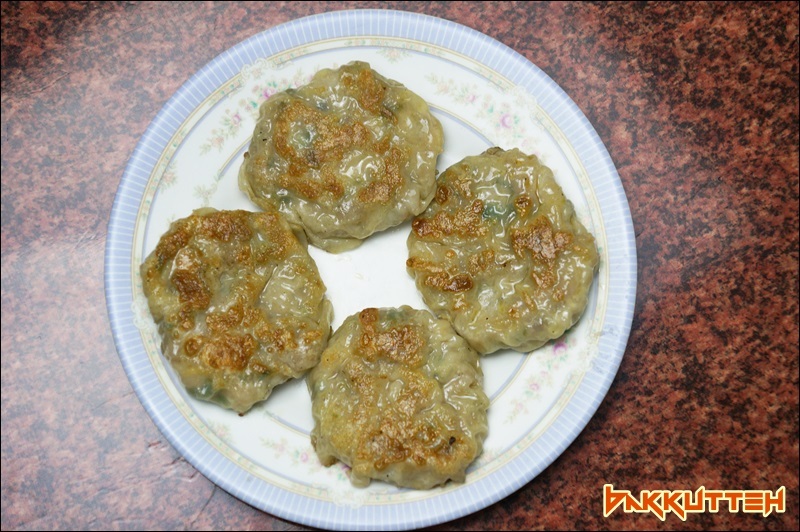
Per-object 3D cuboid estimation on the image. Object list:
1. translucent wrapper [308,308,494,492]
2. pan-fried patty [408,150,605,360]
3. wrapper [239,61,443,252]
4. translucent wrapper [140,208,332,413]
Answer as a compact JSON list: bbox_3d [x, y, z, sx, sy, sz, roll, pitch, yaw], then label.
[{"bbox_3d":[-0.001,0.060,0.915,0.082,0.021,0.083,0,80,0],"label":"translucent wrapper"},{"bbox_3d":[0.048,-0.007,0.927,0.089,0.021,0.096,0,80,0],"label":"pan-fried patty"},{"bbox_3d":[-0.028,-0.051,0.934,0.095,0.021,0.090,0,80,0],"label":"wrapper"},{"bbox_3d":[-0.076,0.020,0.931,0.090,0.021,0.096,0,81,-1],"label":"translucent wrapper"}]

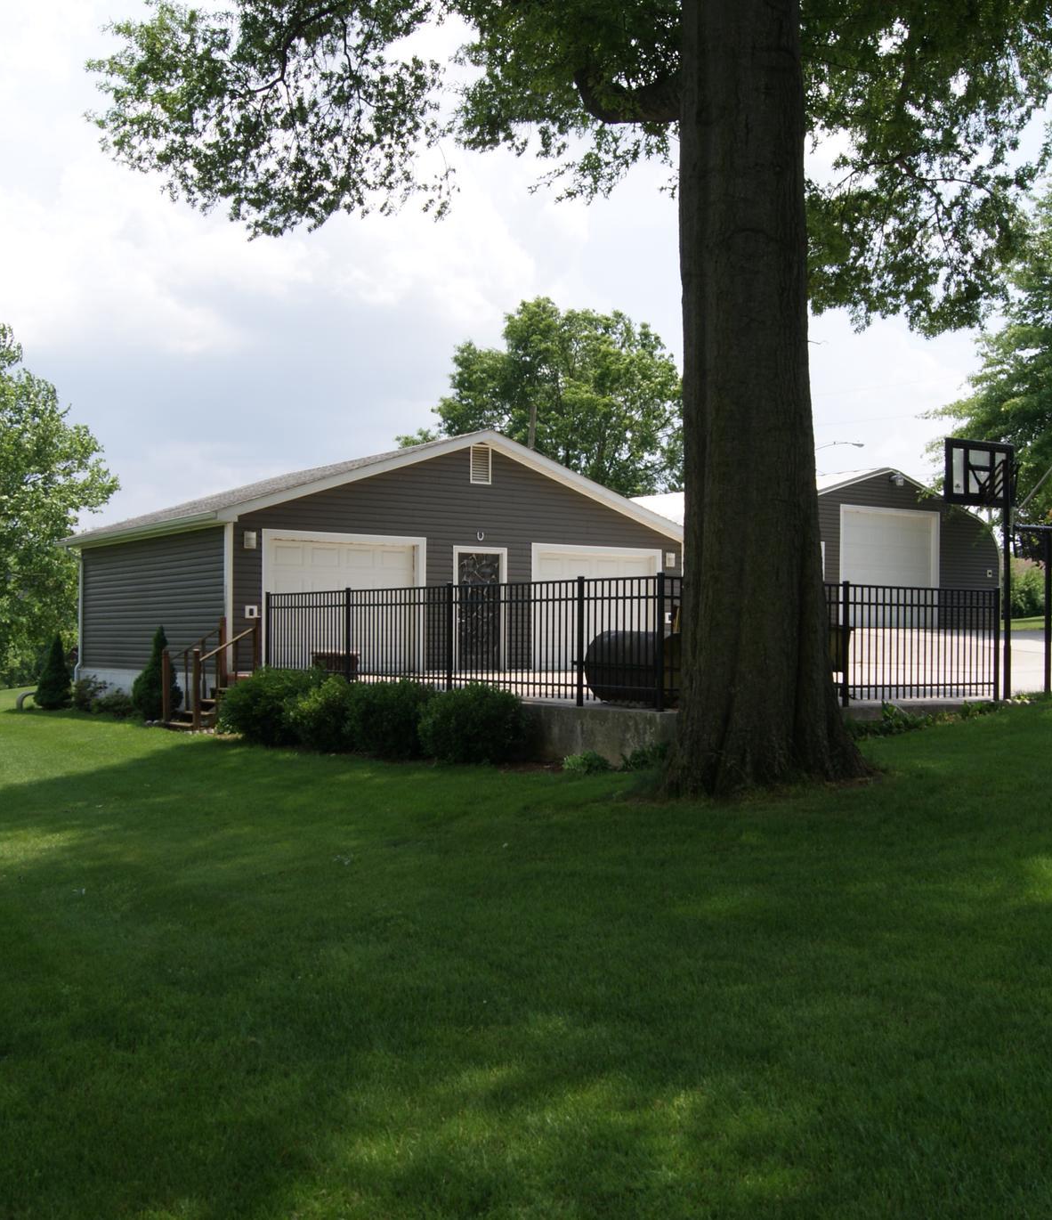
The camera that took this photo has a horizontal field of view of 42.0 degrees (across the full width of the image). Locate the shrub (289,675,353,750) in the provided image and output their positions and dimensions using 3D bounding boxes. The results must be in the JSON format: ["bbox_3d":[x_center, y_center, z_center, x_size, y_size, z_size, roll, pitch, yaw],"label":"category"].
[{"bbox_3d":[-2.454,1.234,16.500,0.920,0.868,0.920,0,-1,0],"label":"shrub"}]

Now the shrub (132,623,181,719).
[{"bbox_3d":[-5.857,0.991,21.700,0.820,1.505,0.840,1,-2,-35],"label":"shrub"}]

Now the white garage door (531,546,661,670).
[{"bbox_3d":[1.316,-0.011,24.834,2.930,2.200,0.130,1,-2,-36],"label":"white garage door"}]

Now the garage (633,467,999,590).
[{"bbox_3d":[5.915,-1.455,40.536,9.300,4.250,12.200,1,-2,-36],"label":"garage"}]

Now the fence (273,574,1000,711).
[{"bbox_3d":[0.792,0.392,17.310,4.940,1.334,8.600,1,-2,-35],"label":"fence"}]

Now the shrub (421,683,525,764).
[{"bbox_3d":[-0.546,1.157,13.900,1.100,0.819,1.130,0,-1,0],"label":"shrub"}]

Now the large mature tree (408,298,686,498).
[{"bbox_3d":[1.311,-5.627,56.000,11.300,14.200,11.000,0,-1,0],"label":"large mature tree"}]

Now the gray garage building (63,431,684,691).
[{"bbox_3d":[-2.932,-0.664,26.829,9.884,4.650,8.181,1,-2,-35],"label":"gray garage building"}]

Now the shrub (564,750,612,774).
[{"bbox_3d":[0.585,1.433,12.950,0.420,0.204,0.460,1,-2,-35],"label":"shrub"}]

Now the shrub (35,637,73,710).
[{"bbox_3d":[-9.085,1.205,26.300,0.760,1.420,0.760,0,-1,0],"label":"shrub"}]

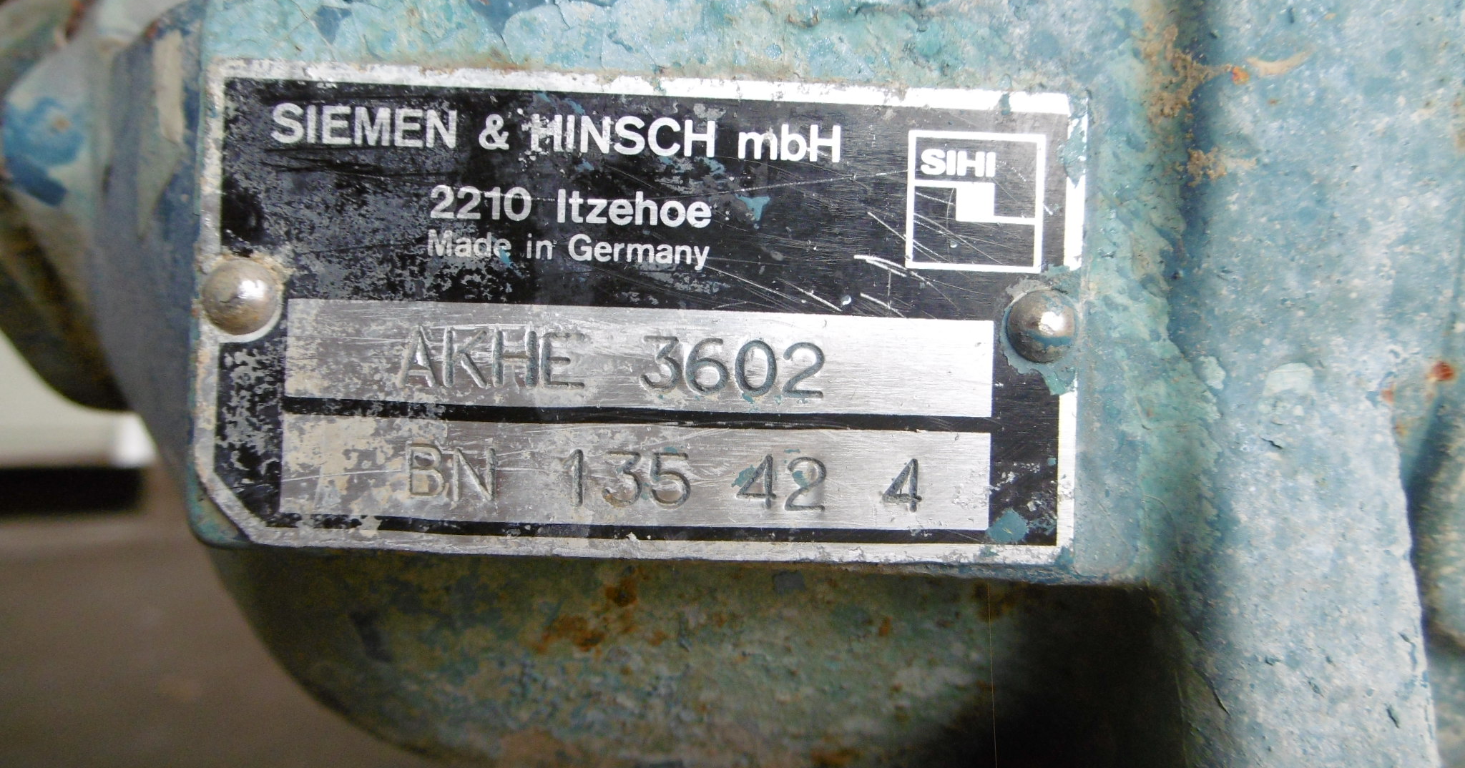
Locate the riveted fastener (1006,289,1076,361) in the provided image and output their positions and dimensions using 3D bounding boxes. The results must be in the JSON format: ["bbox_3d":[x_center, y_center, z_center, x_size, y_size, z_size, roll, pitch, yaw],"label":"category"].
[{"bbox_3d":[0.022,-0.004,0.074,0.005,0.005,0.002,2,0,-3],"label":"riveted fastener"}]

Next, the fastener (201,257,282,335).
[{"bbox_3d":[-0.034,-0.006,0.071,0.005,0.005,0.002,2,0,-3],"label":"fastener"}]

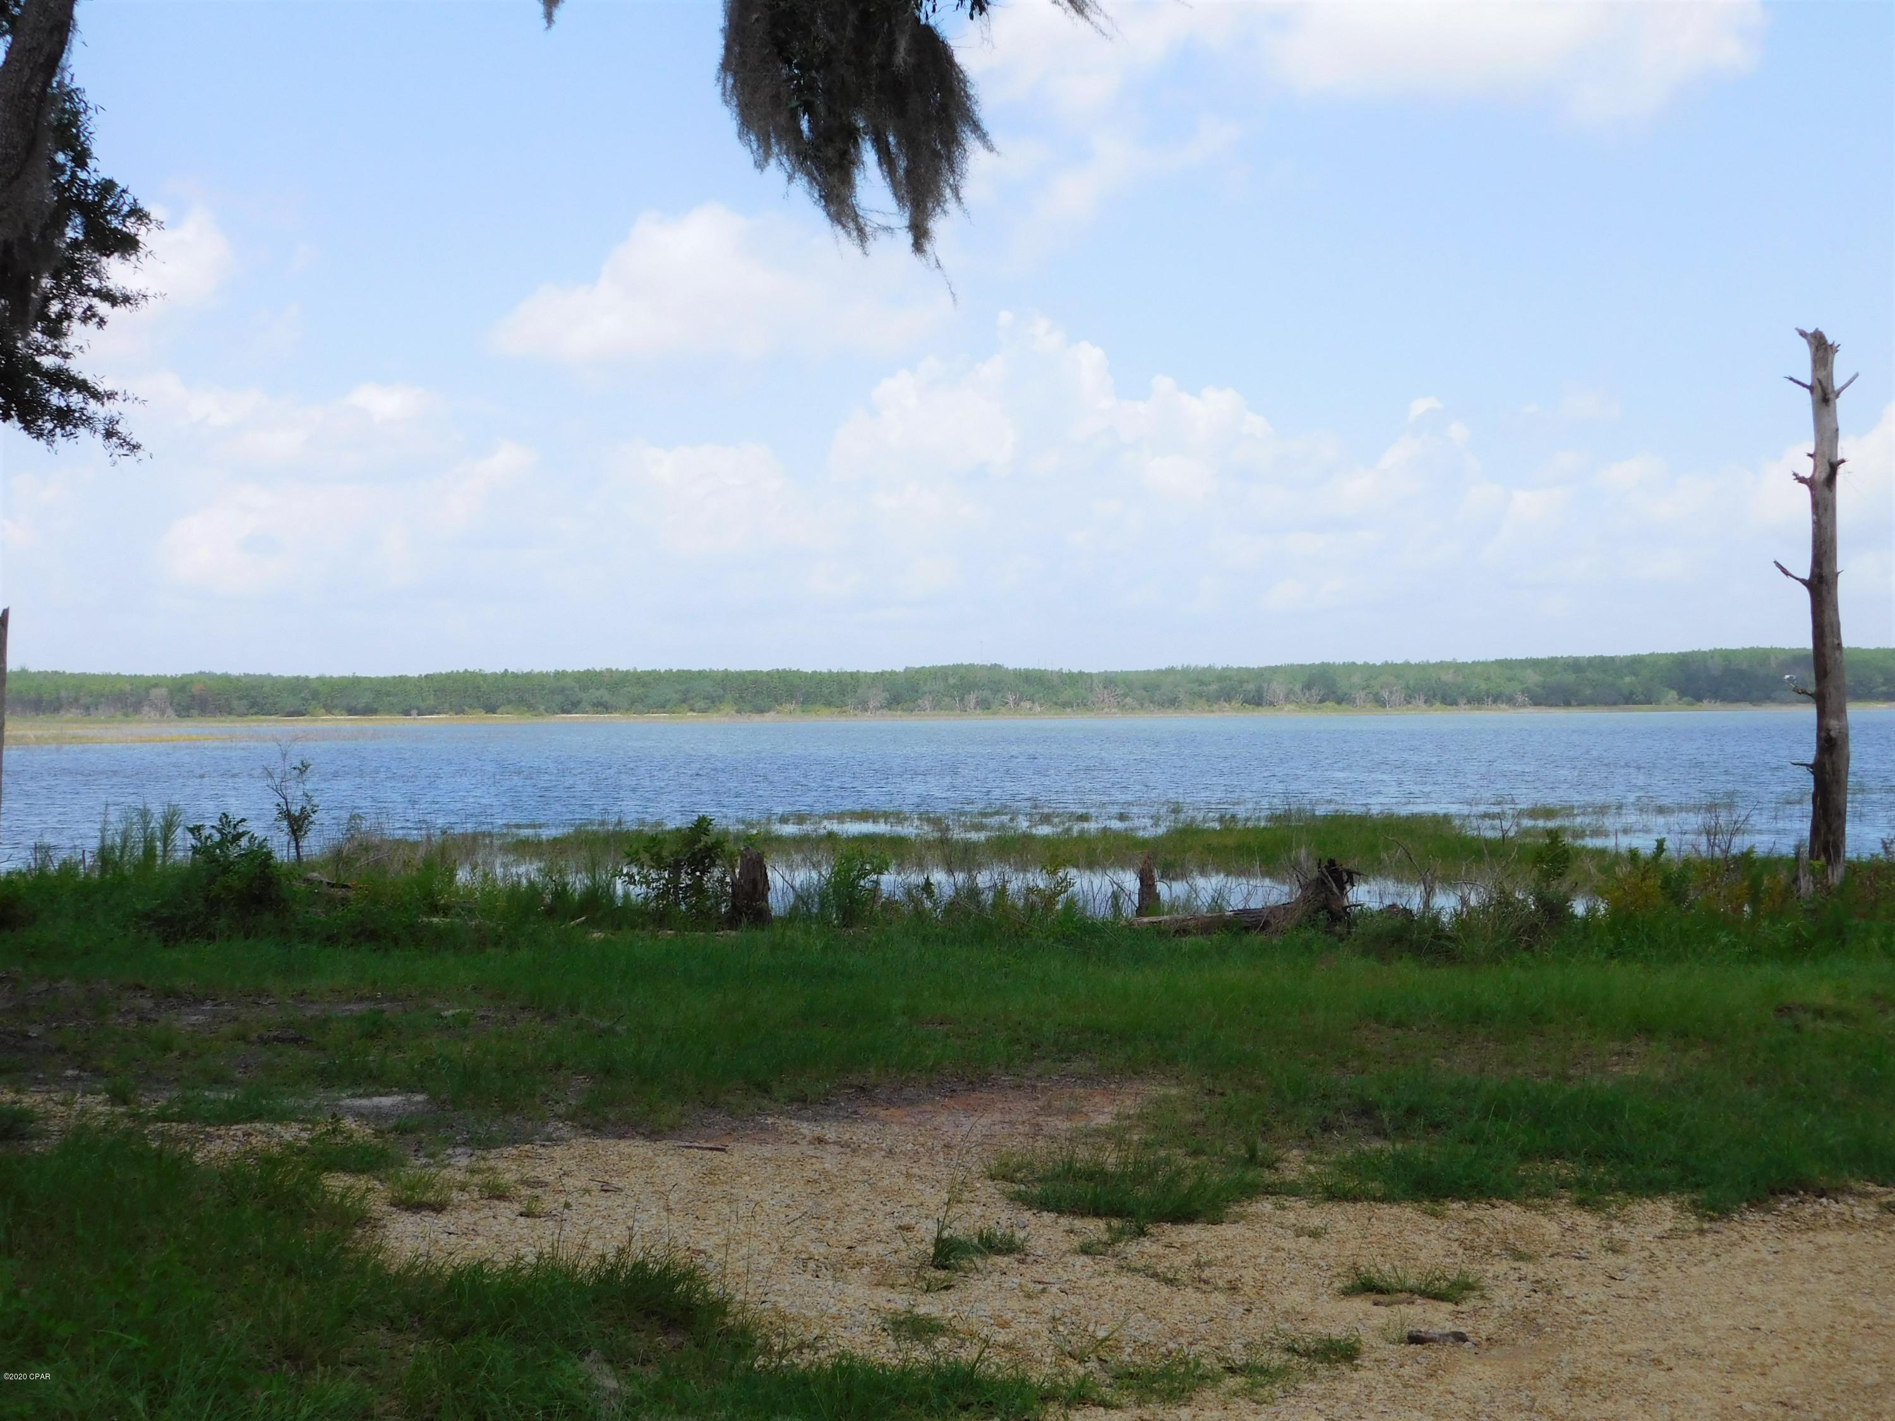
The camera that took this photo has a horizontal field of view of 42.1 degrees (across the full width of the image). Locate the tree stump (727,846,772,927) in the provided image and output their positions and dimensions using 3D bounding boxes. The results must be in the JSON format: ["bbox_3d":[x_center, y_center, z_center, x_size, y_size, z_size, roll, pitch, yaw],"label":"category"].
[{"bbox_3d":[-1.765,1.587,22.000,0.400,0.710,0.400,0,0,0],"label":"tree stump"}]

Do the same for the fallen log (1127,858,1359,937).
[{"bbox_3d":[2.584,1.641,21.500,1.950,0.700,0.600,0,0,14],"label":"fallen log"}]

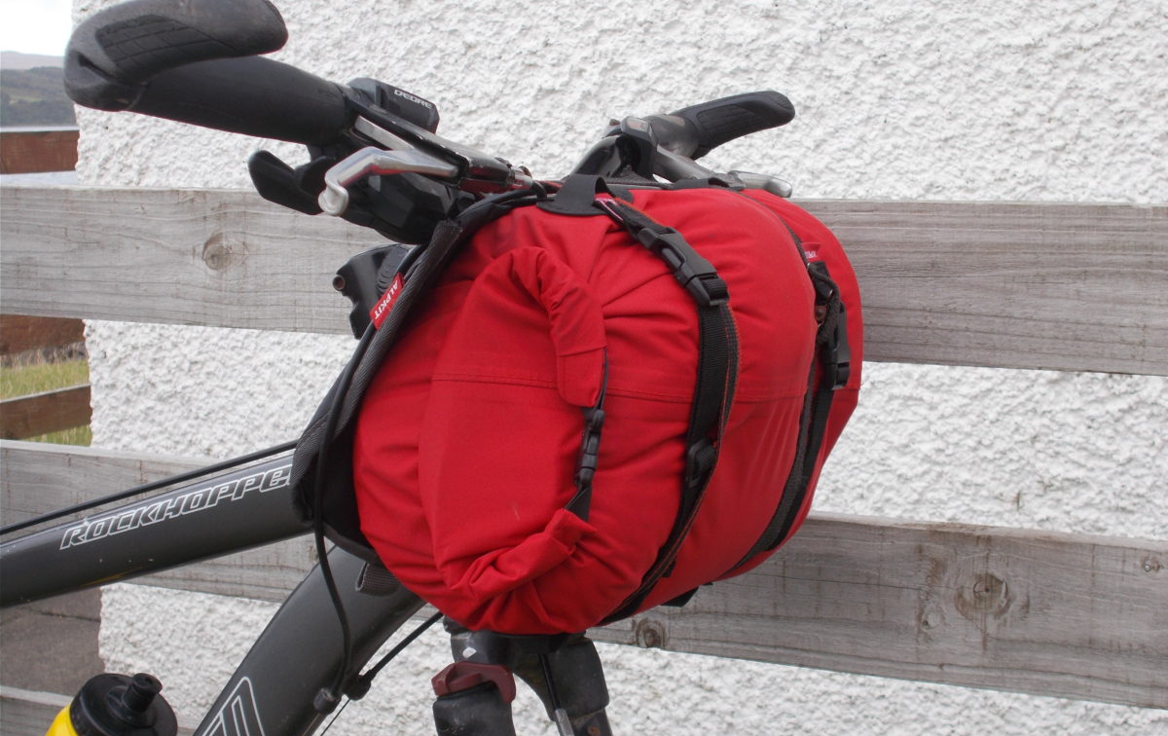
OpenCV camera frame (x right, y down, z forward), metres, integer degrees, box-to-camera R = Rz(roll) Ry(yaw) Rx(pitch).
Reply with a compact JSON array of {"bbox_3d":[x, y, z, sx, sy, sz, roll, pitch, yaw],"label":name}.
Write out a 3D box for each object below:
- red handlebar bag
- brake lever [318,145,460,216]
[{"bbox_3d":[0.022,0.017,1.055,0.220,0.230,0.360,3,8,28],"label":"red handlebar bag"},{"bbox_3d":[-0.090,-0.082,0.845,0.036,0.021,0.113,35,22,11],"label":"brake lever"}]

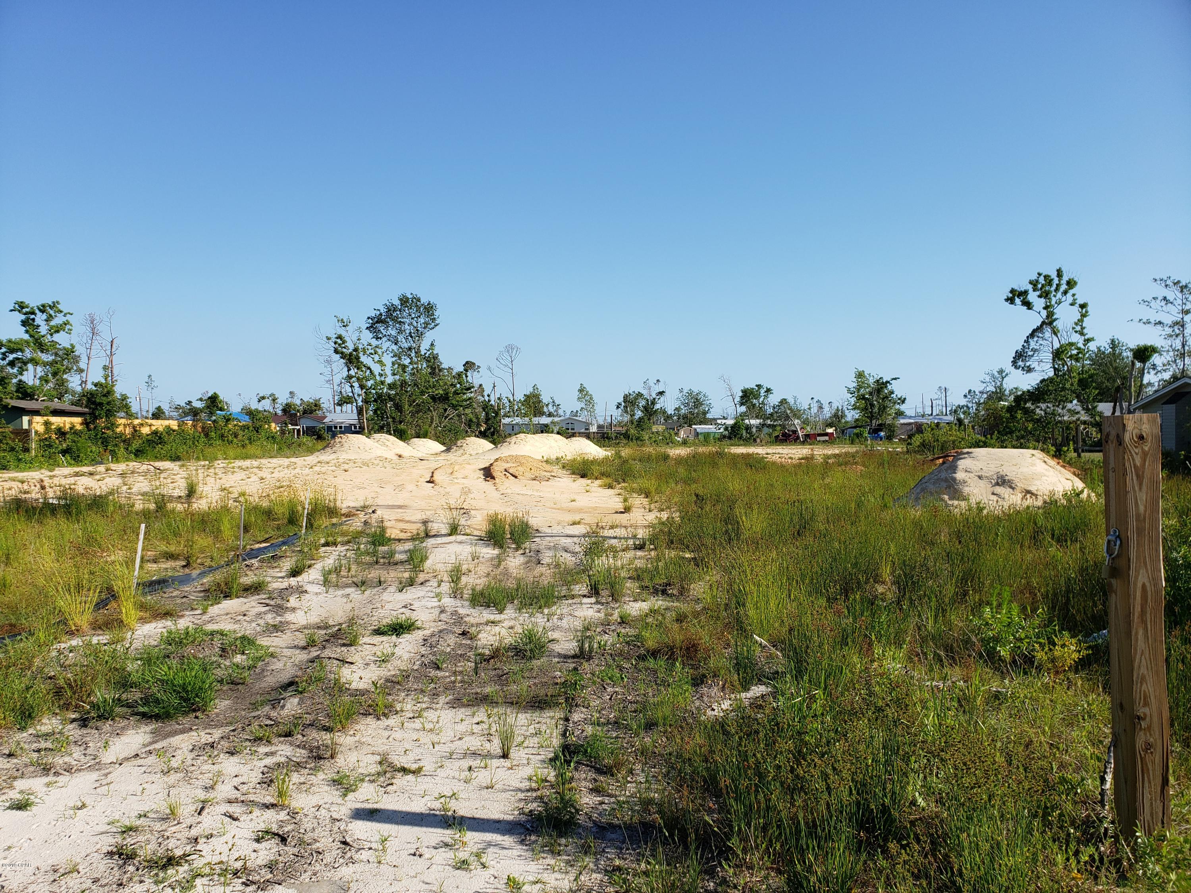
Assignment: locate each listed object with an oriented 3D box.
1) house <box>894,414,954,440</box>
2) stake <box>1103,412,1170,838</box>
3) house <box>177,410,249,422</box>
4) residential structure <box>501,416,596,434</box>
[{"bbox_3d":[48.000,-2.650,130.000,9.000,3.600,7.500,0,1,3],"label":"house"},{"bbox_3d":[2.200,0.725,3.640,0.140,1.710,0.140,-3,1,-3],"label":"stake"},{"bbox_3d":[-68.000,-3.750,158.000,10.500,4.600,9.500,0,1,-5],"label":"house"},{"bbox_3d":[-8.900,-3.600,168.000,16.800,3.750,8.500,0,1,6],"label":"residential structure"}]

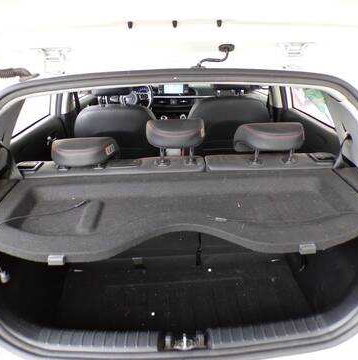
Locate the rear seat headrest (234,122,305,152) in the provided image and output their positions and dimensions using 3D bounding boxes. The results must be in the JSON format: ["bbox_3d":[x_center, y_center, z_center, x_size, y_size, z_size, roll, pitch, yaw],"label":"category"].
[{"bbox_3d":[0.323,-0.155,1.185,0.235,0.110,0.105,-3,29,-2],"label":"rear seat headrest"}]

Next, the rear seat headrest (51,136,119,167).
[{"bbox_3d":[-0.332,-0.098,1.183,0.230,0.110,0.105,-3,29,-2],"label":"rear seat headrest"}]

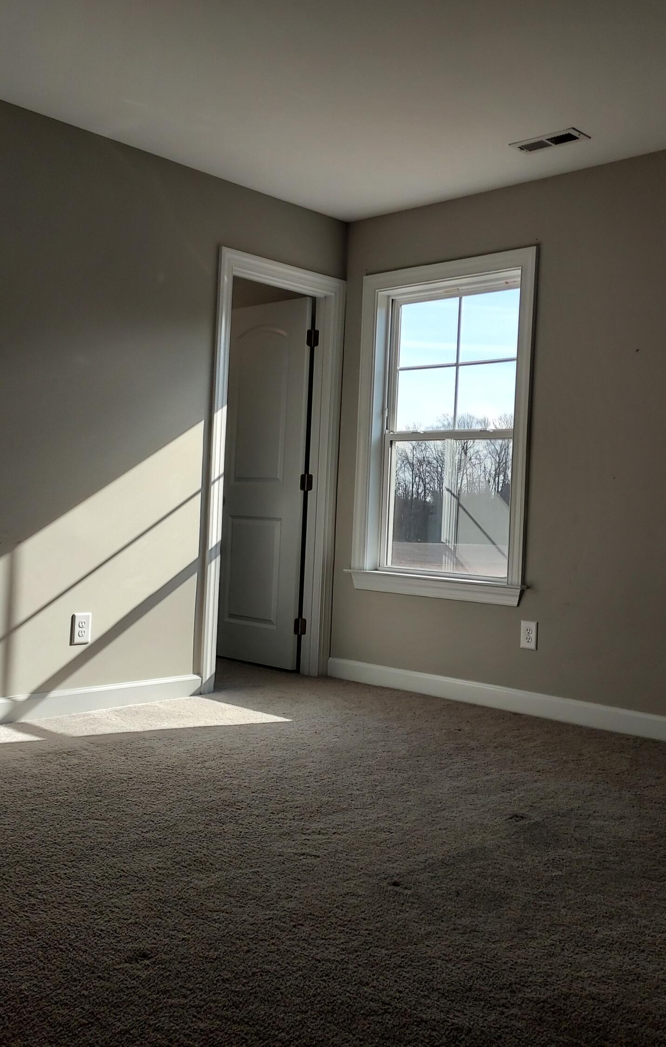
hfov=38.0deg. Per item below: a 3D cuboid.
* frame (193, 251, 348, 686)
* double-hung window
[{"bbox_3d":[-0.311,-0.245,4.920,0.140,2.122,0.872,3,1,43],"label":"frame"},{"bbox_3d":[0.523,-0.453,4.766,1.103,1.637,0.125,3,1,43],"label":"double-hung window"}]

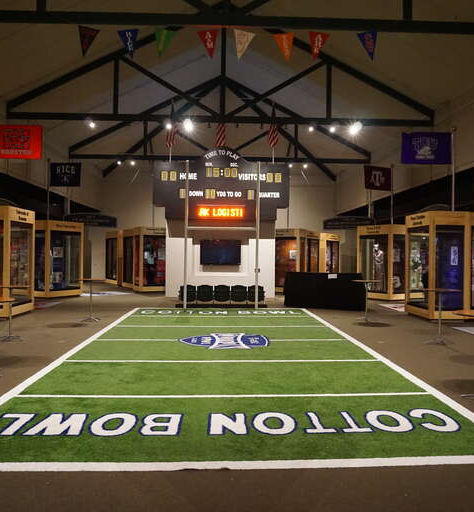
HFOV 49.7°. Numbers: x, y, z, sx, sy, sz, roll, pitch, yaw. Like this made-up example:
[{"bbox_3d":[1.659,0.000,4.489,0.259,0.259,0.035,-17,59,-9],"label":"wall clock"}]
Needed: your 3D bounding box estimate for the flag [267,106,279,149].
[{"bbox_3d":[1.390,-4.894,19.500,0.460,1.600,0.300,0,0,-2],"label":"flag"}]

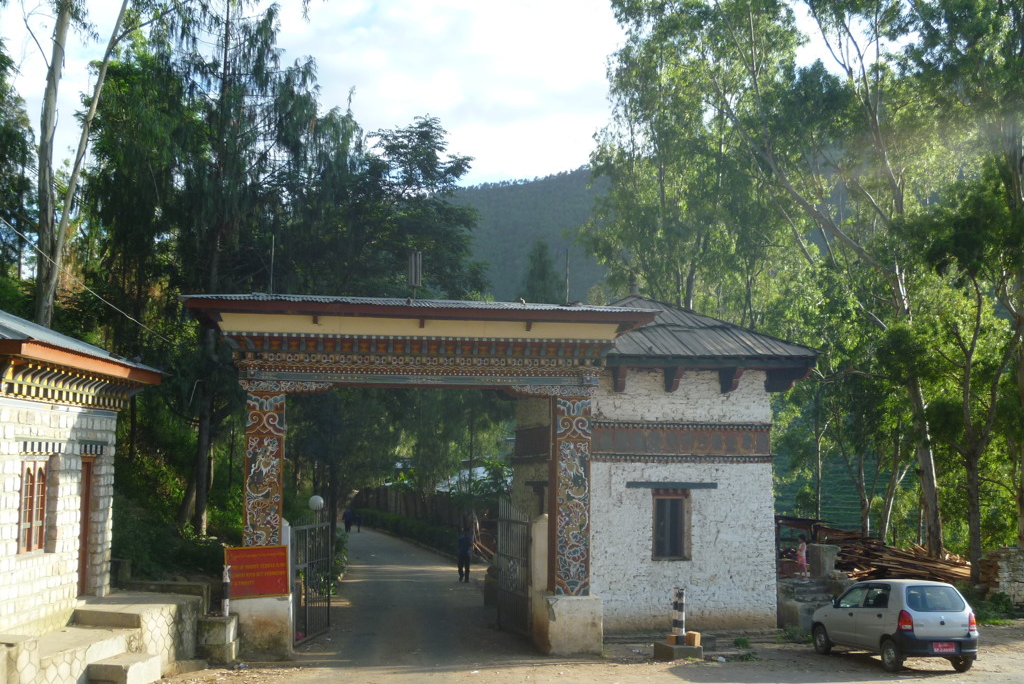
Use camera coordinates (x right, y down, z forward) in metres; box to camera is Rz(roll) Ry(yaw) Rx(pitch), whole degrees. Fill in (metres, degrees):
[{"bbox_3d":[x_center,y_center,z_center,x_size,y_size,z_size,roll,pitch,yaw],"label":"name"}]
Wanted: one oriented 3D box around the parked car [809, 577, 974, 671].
[{"bbox_3d":[6.860,5.108,19.000,1.480,1.460,3.500,2,-9,-12],"label":"parked car"}]

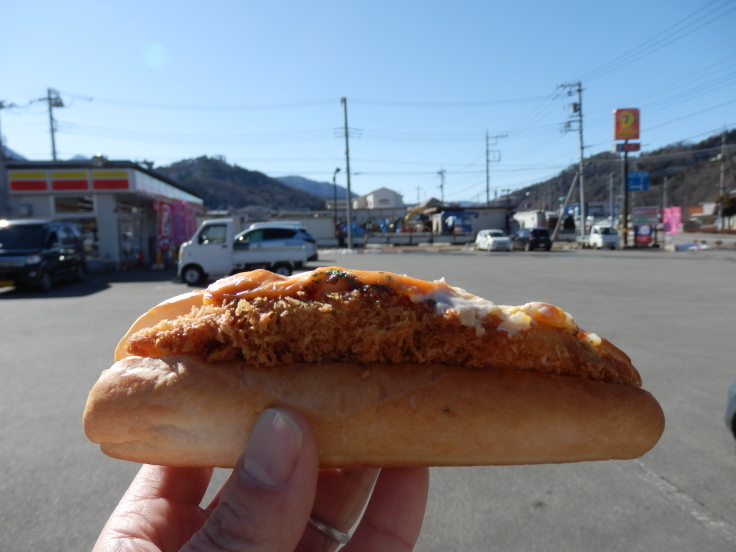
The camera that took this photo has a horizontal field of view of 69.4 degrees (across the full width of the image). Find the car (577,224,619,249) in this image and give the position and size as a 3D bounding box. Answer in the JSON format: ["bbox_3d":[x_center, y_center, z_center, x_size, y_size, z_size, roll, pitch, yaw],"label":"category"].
[{"bbox_3d":[17.302,-2.897,40.000,1.475,1.800,3.395,-2,5,-7],"label":"car"}]

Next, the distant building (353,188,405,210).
[{"bbox_3d":[1.640,-9.604,83.000,7.200,8.200,7.500,-3,5,-20],"label":"distant building"}]

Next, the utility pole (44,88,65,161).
[{"bbox_3d":[-24.374,-8.162,41.941,1.600,12.869,1.200,-1,5,0],"label":"utility pole"}]

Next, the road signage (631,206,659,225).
[{"bbox_3d":[21.092,-4.587,40.500,2.000,1.330,0.150,-1,5,8],"label":"road signage"}]

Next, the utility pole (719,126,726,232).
[{"bbox_3d":[39.274,-10.657,59.000,0.380,11.400,0.380,-2,5,0],"label":"utility pole"}]

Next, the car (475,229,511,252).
[{"bbox_3d":[8.767,-2.539,37.177,1.475,1.530,3.395,-1,5,-5],"label":"car"}]

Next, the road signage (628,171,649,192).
[{"bbox_3d":[27.626,-9.635,54.423,2.300,1.980,0.120,-1,5,0],"label":"road signage"}]

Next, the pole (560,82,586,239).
[{"bbox_3d":[18.198,-9.912,47.365,2.300,14.270,1.000,-1,5,0],"label":"pole"}]

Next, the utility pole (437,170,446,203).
[{"bbox_3d":[13.600,-13.308,98.253,1.850,12.771,1.300,-1,5,0],"label":"utility pole"}]

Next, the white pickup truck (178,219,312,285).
[{"bbox_3d":[-3.413,-0.719,14.750,3.395,1.780,1.475,-2,5,-2],"label":"white pickup truck"}]

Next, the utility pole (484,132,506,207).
[{"bbox_3d":[16.154,-11.231,67.322,2.750,13.663,0.900,-1,5,0],"label":"utility pole"}]

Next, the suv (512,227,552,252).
[{"bbox_3d":[11.557,-2.631,37.800,1.680,1.620,3.750,-2,5,-5],"label":"suv"}]

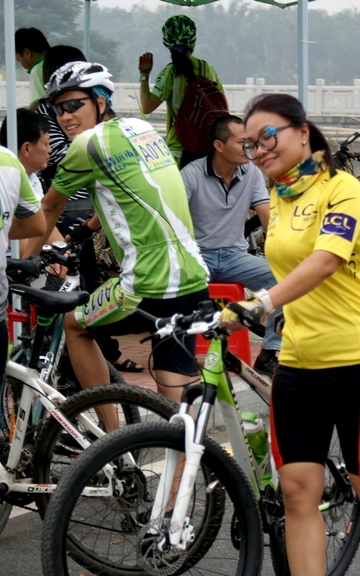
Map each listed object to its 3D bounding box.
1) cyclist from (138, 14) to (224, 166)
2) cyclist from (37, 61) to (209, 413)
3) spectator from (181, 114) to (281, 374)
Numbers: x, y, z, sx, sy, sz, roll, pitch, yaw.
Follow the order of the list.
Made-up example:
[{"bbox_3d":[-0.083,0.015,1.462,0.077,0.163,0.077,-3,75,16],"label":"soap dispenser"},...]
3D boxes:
[{"bbox_3d":[0.021,-0.869,15.977,0.580,1.720,0.480,-2,6,-22],"label":"cyclist"},{"bbox_3d":[-0.219,0.013,9.600,0.820,1.700,0.580,4,7,41],"label":"cyclist"},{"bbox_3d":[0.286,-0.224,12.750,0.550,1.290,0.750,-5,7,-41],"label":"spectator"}]

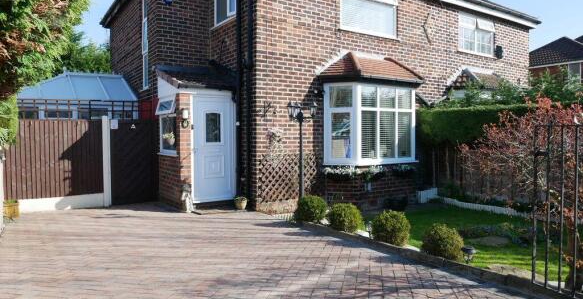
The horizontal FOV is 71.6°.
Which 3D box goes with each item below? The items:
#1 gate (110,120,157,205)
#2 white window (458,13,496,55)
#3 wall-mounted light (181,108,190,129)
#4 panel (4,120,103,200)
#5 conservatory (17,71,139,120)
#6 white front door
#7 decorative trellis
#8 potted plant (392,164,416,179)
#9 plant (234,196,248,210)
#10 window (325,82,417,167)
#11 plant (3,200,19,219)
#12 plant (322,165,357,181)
[{"bbox_3d":[-3.281,0.261,8.475,0.940,1.780,0.060,-2,3,-34],"label":"gate"},{"bbox_3d":[5.275,-3.221,11.483,1.770,1.090,0.080,-1,2,-33],"label":"white window"},{"bbox_3d":[-1.987,-0.582,7.590,0.140,0.400,0.150,-2,3,-34],"label":"wall-mounted light"},{"bbox_3d":[-4.594,0.167,7.880,1.690,1.490,0.060,-1,2,-33],"label":"panel"},{"bbox_3d":[-6.117,-0.535,11.275,2.720,3.260,3.800,-1,2,-33],"label":"conservatory"},{"bbox_3d":[-1.566,-0.040,8.226,0.910,2.150,0.090,-1,2,-33],"label":"white front door"},{"bbox_3d":[-0.021,0.533,8.051,1.441,0.947,0.050,-2,3,-34],"label":"decorative trellis"},{"bbox_3d":[2.545,0.496,9.102,0.600,0.300,0.200,-1,2,-33],"label":"potted plant"},{"bbox_3d":[-0.989,1.040,8.020,0.260,0.250,0.260,0,2,0],"label":"plant"},{"bbox_3d":[2.027,-0.536,9.133,2.900,1.740,0.500,-1,2,-33],"label":"window"},{"bbox_3d":[-4.932,1.041,7.089,0.270,0.330,0.270,-2,3,-34],"label":"plant"},{"bbox_3d":[1.011,0.495,8.358,0.720,0.320,0.220,0,2,15],"label":"plant"}]

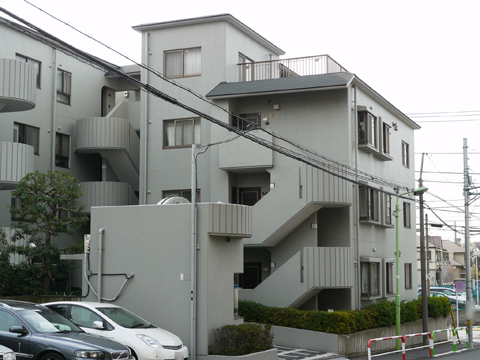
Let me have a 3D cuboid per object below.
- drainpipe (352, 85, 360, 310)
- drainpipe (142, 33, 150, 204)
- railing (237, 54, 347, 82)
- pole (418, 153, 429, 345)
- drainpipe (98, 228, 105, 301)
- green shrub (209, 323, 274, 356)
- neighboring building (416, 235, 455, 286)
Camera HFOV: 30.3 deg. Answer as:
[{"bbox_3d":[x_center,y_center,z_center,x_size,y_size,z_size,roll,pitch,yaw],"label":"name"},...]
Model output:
[{"bbox_3d":[4.160,0.864,31.344,0.100,8.600,0.100,-3,-6,22],"label":"drainpipe"},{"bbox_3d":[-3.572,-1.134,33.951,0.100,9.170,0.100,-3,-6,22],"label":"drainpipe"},{"bbox_3d":[2.138,-3.881,34.829,3.630,1.050,3.300,-3,-6,22],"label":"railing"},{"bbox_3d":[7.129,2.666,34.565,0.300,7.420,0.300,-3,-6,22],"label":"pole"},{"bbox_3d":[-4.525,3.321,28.802,0.110,3.500,0.110,-3,-6,22],"label":"drainpipe"},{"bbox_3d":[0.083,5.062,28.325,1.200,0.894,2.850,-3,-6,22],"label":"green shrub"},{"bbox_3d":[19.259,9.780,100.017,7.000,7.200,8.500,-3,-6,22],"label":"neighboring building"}]

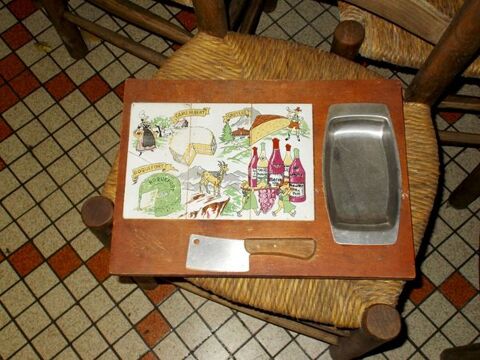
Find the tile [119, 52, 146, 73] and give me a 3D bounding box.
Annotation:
[{"bbox_3d":[-0.232,-0.262,1.338,0.049,0.008,0.049,-39,75,-11],"label":"tile"}]

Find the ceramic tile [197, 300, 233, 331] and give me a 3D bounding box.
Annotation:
[{"bbox_3d":[-0.053,0.287,1.326,0.057,0.008,0.057,-39,75,-11],"label":"ceramic tile"}]

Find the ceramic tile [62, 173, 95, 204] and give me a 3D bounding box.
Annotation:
[{"bbox_3d":[-0.340,0.019,1.279,0.051,0.008,0.051,-39,74,-11],"label":"ceramic tile"}]

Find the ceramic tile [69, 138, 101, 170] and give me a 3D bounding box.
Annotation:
[{"bbox_3d":[-0.316,-0.052,1.240,0.049,0.009,0.049,-39,75,-11],"label":"ceramic tile"}]

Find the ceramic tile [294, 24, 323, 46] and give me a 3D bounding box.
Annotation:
[{"bbox_3d":[0.147,-0.302,1.317,0.049,0.009,0.049,-39,75,-11],"label":"ceramic tile"}]

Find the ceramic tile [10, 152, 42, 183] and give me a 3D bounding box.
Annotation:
[{"bbox_3d":[-0.441,-0.025,1.262,0.049,0.008,0.049,-39,75,-11],"label":"ceramic tile"}]

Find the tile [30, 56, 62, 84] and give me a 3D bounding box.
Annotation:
[{"bbox_3d":[-0.424,-0.239,1.335,0.049,0.008,0.049,-39,75,-11],"label":"tile"}]

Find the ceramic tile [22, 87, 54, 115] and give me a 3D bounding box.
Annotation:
[{"bbox_3d":[-0.420,-0.165,1.280,0.049,0.009,0.049,-39,75,-11],"label":"ceramic tile"}]

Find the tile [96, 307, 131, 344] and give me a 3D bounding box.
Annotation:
[{"bbox_3d":[-0.273,0.315,1.322,0.057,0.008,0.057,-39,75,-11],"label":"tile"}]

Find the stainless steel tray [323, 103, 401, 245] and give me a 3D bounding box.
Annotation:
[{"bbox_3d":[0.165,-0.008,0.830,0.106,0.025,0.202,1,71,2],"label":"stainless steel tray"}]

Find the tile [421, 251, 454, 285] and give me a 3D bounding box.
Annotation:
[{"bbox_3d":[0.377,0.172,1.175,0.049,0.008,0.049,-39,75,-11],"label":"tile"}]

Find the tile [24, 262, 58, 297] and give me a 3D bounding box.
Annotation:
[{"bbox_3d":[-0.375,0.190,1.159,0.049,0.009,0.049,-39,75,-11],"label":"tile"}]

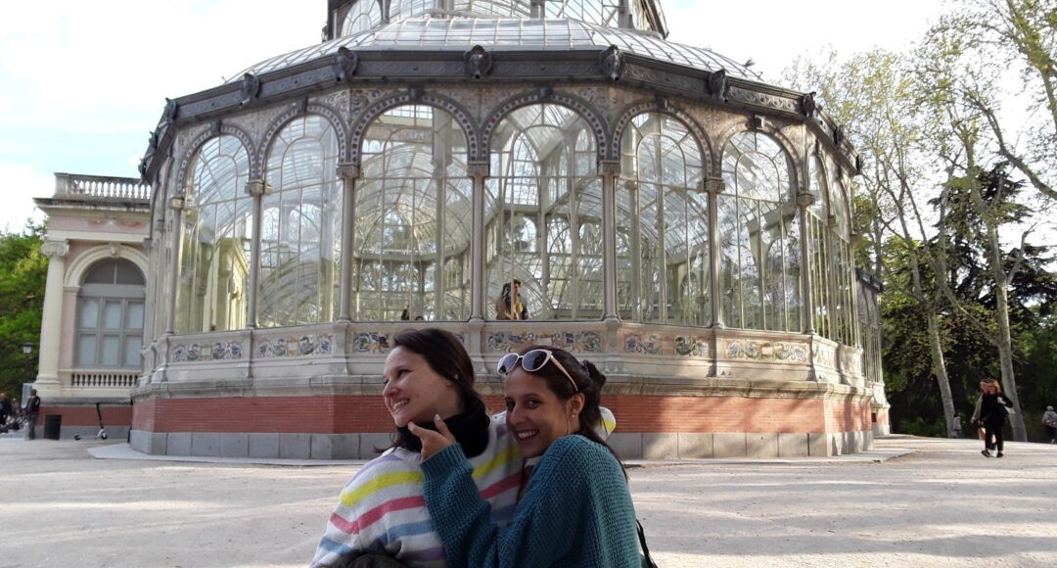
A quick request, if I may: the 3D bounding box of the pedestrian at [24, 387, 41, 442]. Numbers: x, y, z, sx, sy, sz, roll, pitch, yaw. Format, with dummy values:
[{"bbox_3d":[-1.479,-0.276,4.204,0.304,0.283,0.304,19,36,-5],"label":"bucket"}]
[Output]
[{"bbox_3d":[-16.779,4.437,27.948,0.350,1.694,0.500,7,-11,-36],"label":"pedestrian"}]

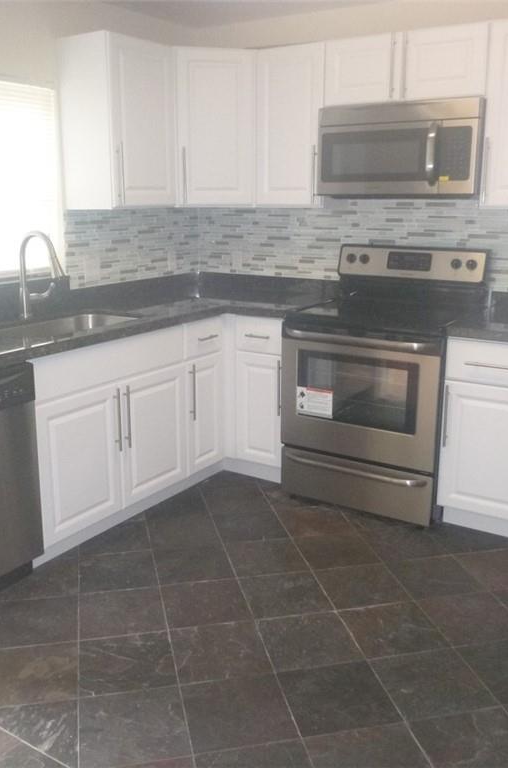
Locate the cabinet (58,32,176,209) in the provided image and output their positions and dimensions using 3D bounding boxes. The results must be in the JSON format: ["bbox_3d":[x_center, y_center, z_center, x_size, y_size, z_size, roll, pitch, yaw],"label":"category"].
[{"bbox_3d":[-0.662,-1.263,3.637,0.318,0.766,0.467,9,17,31],"label":"cabinet"}]

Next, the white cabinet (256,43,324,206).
[{"bbox_3d":[0.262,-1.301,3.806,0.391,0.760,0.328,9,16,32],"label":"white cabinet"}]

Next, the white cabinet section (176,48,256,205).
[{"bbox_3d":[-0.219,-1.300,3.827,0.405,0.747,0.280,-3,14,-13],"label":"white cabinet section"}]

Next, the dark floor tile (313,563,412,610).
[{"bbox_3d":[0.415,0.781,2.852,0.301,0.012,0.301,-3,14,-12],"label":"dark floor tile"}]

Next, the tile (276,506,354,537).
[{"bbox_3d":[0.286,0.641,3.427,0.301,0.012,0.301,-3,14,-12],"label":"tile"}]

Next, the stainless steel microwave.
[{"bbox_3d":[0.736,-1.099,3.518,0.761,0.406,0.405,9,17,31],"label":"stainless steel microwave"}]

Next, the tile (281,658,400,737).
[{"bbox_3d":[0.249,0.937,2.214,0.301,0.012,0.301,-3,14,-12],"label":"tile"}]

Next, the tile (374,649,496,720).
[{"bbox_3d":[0.549,0.928,2.286,0.300,0.015,0.300,-3,14,-12],"label":"tile"}]

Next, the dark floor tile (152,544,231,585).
[{"bbox_3d":[-0.242,0.731,2.991,0.298,0.010,0.298,-3,14,-12],"label":"dark floor tile"}]

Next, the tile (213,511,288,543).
[{"bbox_3d":[-0.013,0.644,3.340,0.298,0.010,0.298,-3,14,-12],"label":"tile"}]

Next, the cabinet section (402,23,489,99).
[{"bbox_3d":[0.890,-1.401,3.292,0.384,0.285,0.270,9,17,32],"label":"cabinet section"}]

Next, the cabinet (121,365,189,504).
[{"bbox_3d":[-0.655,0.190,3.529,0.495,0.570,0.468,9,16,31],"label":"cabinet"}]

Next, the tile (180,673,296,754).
[{"bbox_3d":[-0.046,0.959,2.157,0.300,0.015,0.300,-3,14,-12],"label":"tile"}]

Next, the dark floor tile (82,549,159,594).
[{"bbox_3d":[-0.542,0.759,2.959,0.300,0.015,0.300,-3,14,-12],"label":"dark floor tile"}]

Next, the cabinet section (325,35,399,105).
[{"bbox_3d":[0.568,-1.453,3.494,0.384,0.285,0.270,9,17,32],"label":"cabinet section"}]

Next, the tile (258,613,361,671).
[{"bbox_3d":[0.186,0.871,2.515,0.303,0.012,0.303,-3,14,-12],"label":"tile"}]

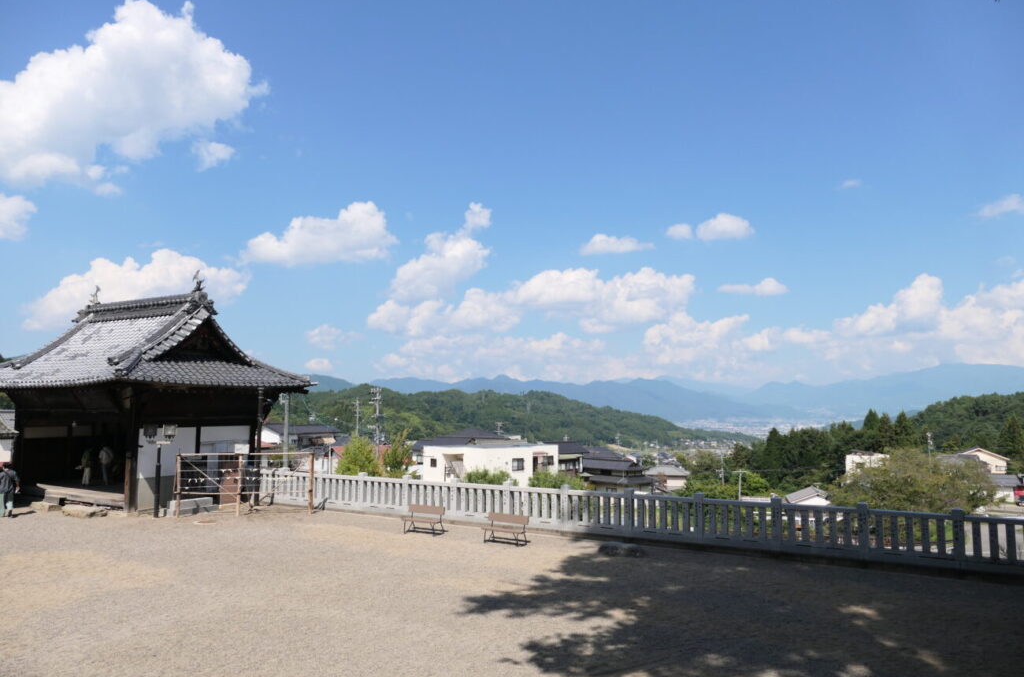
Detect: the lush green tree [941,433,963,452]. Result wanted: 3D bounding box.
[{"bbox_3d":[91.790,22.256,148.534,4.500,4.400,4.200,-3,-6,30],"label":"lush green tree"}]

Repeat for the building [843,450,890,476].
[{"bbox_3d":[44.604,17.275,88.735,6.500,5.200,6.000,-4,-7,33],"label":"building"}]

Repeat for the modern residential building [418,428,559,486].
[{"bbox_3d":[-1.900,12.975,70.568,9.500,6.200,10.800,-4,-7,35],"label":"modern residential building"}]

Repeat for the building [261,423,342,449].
[{"bbox_3d":[-27.253,14.555,91.034,7.200,7.300,9.800,-5,-7,42],"label":"building"}]

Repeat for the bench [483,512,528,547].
[{"bbox_3d":[-0.163,5.064,18.868,1.300,0.730,0.490,-3,-7,31],"label":"bench"}]

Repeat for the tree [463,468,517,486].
[{"bbox_3d":[-1.120,7.706,35.415,2.700,2.400,2.300,0,-6,0],"label":"tree"}]

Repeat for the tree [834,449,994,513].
[{"bbox_3d":[28.828,10.766,51.192,10.300,5.600,9.000,-3,-6,28],"label":"tree"}]

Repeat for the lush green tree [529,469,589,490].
[{"bbox_3d":[2.569,8.752,37.342,3.400,3.700,2.800,0,-5,0],"label":"lush green tree"}]

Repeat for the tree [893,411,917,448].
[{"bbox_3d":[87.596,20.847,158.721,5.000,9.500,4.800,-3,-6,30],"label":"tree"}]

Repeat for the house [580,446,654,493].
[{"bbox_3d":[16.448,21.580,112.468,10.600,8.600,9.200,-3,-6,32],"label":"house"}]

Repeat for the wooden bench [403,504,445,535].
[{"bbox_3d":[-2.440,5.023,19.665,1.170,0.700,0.520,-3,-6,29],"label":"wooden bench"}]

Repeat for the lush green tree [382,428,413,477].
[{"bbox_3d":[-6.863,8.039,42.432,2.000,5.300,2.000,0,-5,0],"label":"lush green tree"}]

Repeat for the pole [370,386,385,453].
[{"bbox_3d":[-16.499,12.185,87.240,1.750,12.200,0.900,3,-6,-30],"label":"pole"}]

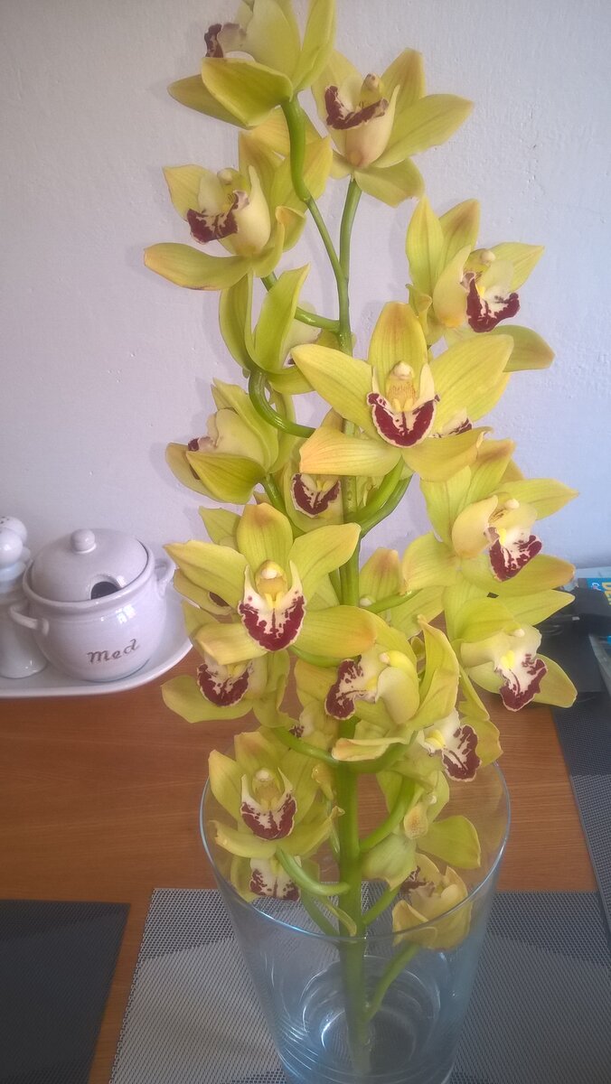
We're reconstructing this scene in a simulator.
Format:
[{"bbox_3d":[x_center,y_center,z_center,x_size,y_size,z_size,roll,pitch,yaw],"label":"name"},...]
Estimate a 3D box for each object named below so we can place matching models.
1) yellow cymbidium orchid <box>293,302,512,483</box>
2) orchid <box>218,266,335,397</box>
[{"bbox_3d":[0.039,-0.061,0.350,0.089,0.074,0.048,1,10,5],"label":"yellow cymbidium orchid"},{"bbox_3d":[-0.012,-0.089,0.364,0.044,0.057,0.056,-45,46,-14],"label":"orchid"}]

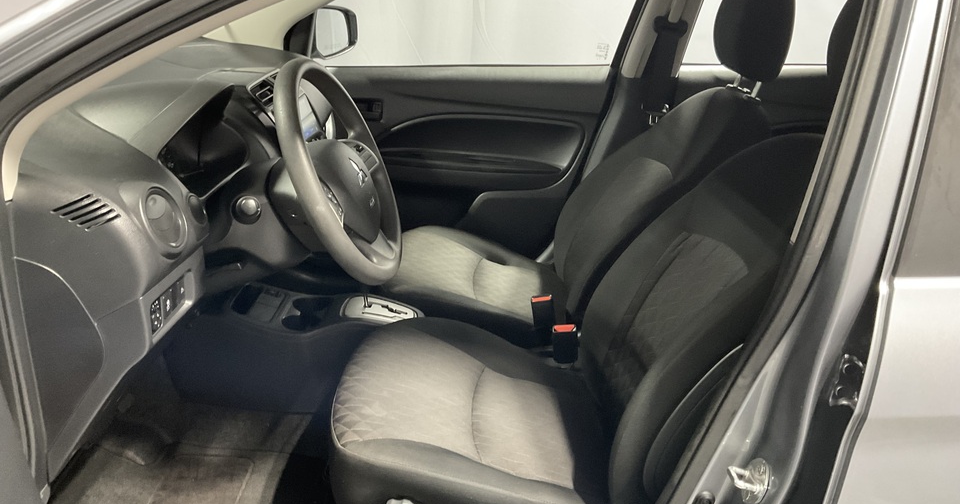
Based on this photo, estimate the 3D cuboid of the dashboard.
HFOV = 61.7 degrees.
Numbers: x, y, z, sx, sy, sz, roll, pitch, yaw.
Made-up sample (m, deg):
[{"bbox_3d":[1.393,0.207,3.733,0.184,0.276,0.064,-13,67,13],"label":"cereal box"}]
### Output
[{"bbox_3d":[-0.526,-0.159,1.529,0.465,0.475,1.353,0,20,2],"label":"dashboard"}]

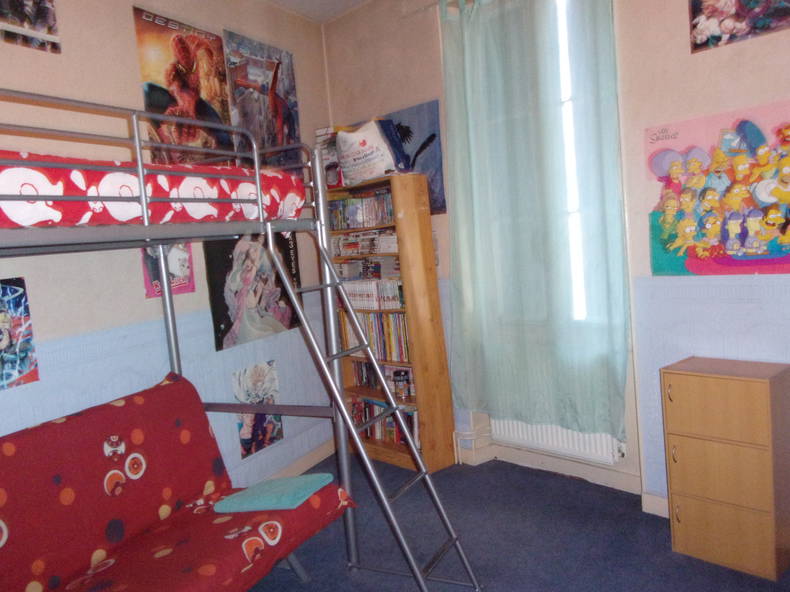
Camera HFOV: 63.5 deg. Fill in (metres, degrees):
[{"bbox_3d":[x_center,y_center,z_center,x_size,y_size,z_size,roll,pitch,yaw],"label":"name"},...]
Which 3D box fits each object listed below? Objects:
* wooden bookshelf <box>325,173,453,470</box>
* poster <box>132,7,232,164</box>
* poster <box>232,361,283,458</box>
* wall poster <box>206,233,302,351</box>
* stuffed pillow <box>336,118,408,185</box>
[{"bbox_3d":[-0.065,0.175,4.152,0.280,1.800,0.750,-9,6,-42],"label":"wooden bookshelf"},{"bbox_3d":[-1.047,-0.949,3.309,0.015,0.900,0.611,-3,5,27],"label":"poster"},{"bbox_3d":[-0.776,0.642,3.688,0.015,0.498,0.386,-3,5,27],"label":"poster"},{"bbox_3d":[-0.788,-0.080,3.733,0.015,0.660,0.823,-3,5,27],"label":"wall poster"},{"bbox_3d":[-0.121,-0.889,3.991,0.200,0.360,0.500,-9,6,-42],"label":"stuffed pillow"}]

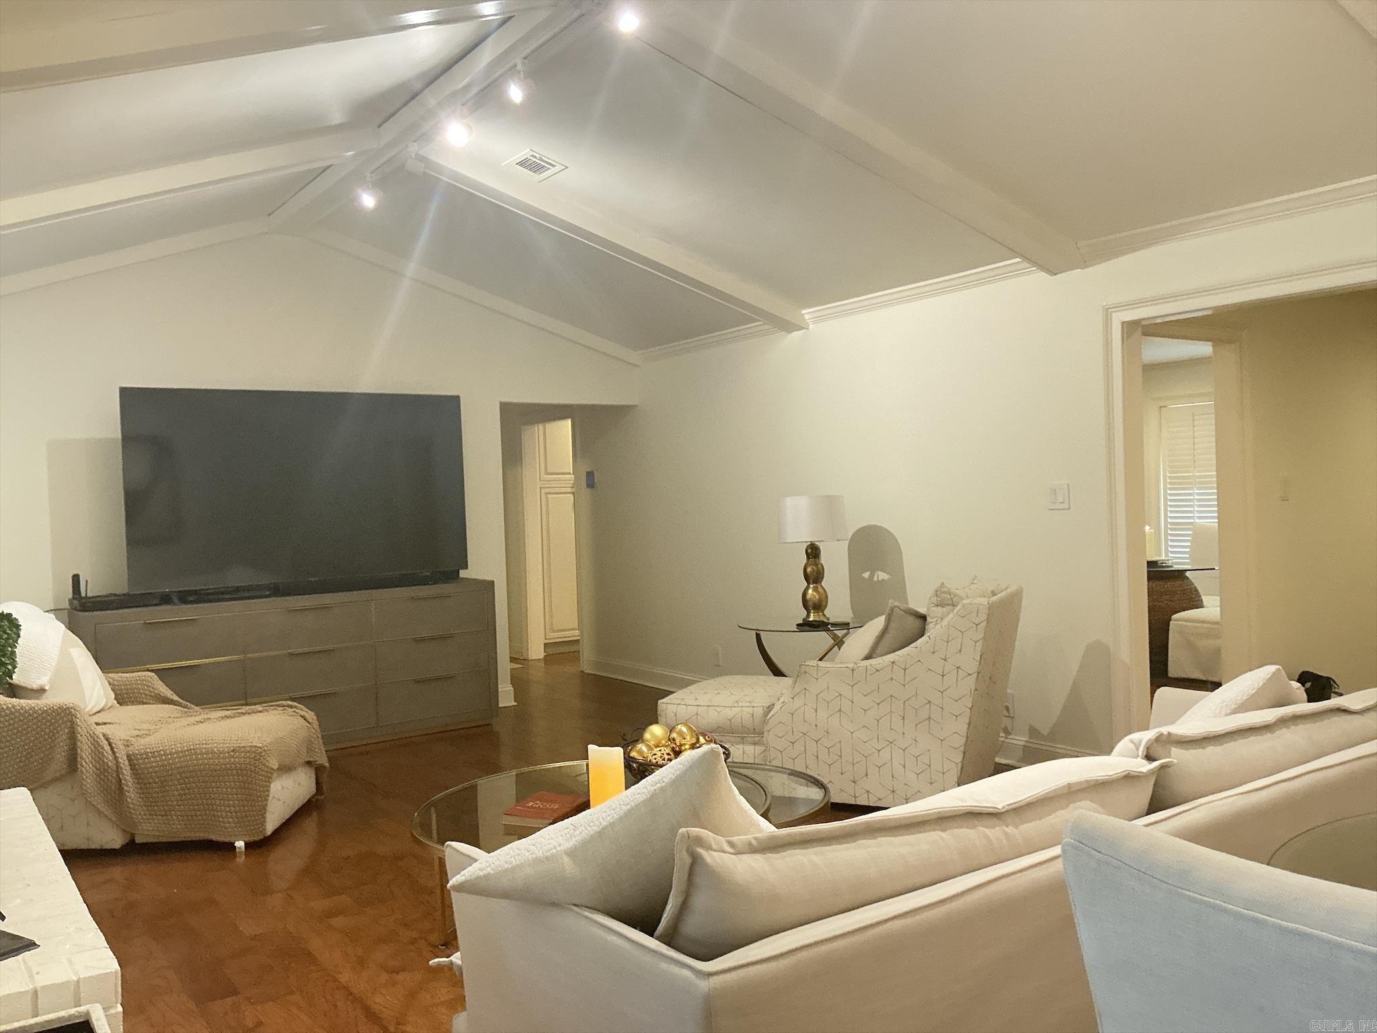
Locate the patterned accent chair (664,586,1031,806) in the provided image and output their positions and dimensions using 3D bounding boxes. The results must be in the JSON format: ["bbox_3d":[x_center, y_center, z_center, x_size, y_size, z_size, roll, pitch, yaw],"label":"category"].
[{"bbox_3d":[0.701,0.779,5.064,1.461,0.900,0.800,-1,1,25],"label":"patterned accent chair"}]

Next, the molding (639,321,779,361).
[{"bbox_3d":[0.096,-1.129,7.184,0.070,0.091,1.616,-3,1,-35],"label":"molding"}]

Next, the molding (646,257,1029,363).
[{"bbox_3d":[0.620,-1.134,6.446,0.070,0.091,3.425,-3,1,-35],"label":"molding"}]

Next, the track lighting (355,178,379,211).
[{"bbox_3d":[-1.586,-1.591,5.500,0.110,0.165,0.100,-2,1,-36],"label":"track lighting"}]

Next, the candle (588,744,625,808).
[{"bbox_3d":[-0.230,0.763,3.175,0.100,0.215,0.100,-2,1,-5],"label":"candle"}]

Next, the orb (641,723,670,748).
[{"bbox_3d":[-0.097,0.673,3.400,0.083,0.083,0.083,-2,1,0],"label":"orb"}]

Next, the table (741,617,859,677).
[{"bbox_3d":[0.623,0.887,5.852,0.705,0.650,0.705,-3,1,-35],"label":"table"}]

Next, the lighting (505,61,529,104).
[{"bbox_3d":[-0.643,-1.637,4.200,0.110,0.160,0.090,-2,1,-36],"label":"lighting"}]

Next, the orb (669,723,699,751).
[{"bbox_3d":[-0.012,0.673,3.380,0.092,0.092,0.092,-2,1,0],"label":"orb"}]

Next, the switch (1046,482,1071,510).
[{"bbox_3d":[1.685,-0.091,5.059,0.012,0.122,0.120,-3,1,-35],"label":"switch"}]

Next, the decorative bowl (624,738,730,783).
[{"bbox_3d":[-0.034,0.792,3.412,0.326,0.135,0.326,-2,1,-1],"label":"decorative bowl"}]

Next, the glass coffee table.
[{"bbox_3d":[-0.161,1.057,3.332,1.300,0.455,1.050,-2,1,-36],"label":"glass coffee table"}]

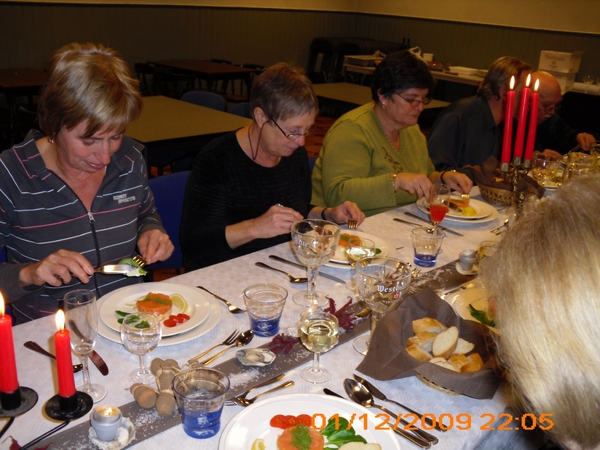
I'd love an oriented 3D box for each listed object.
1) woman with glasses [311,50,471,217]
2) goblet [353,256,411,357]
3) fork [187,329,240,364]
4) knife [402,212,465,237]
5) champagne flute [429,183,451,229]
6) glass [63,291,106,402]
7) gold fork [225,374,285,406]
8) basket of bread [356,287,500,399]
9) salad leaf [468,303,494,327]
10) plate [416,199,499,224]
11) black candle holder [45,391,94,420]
[{"bbox_3d":[0.266,0.036,2.100,0.570,1.200,0.640,-16,28,-39],"label":"woman with glasses"},{"bbox_3d":[0.156,0.164,1.238,0.106,0.172,0.106,4,20,0],"label":"goblet"},{"bbox_3d":[-0.165,0.235,1.214,0.021,0.016,0.154,15,24,29],"label":"fork"},{"bbox_3d":[0.410,-0.003,1.932,0.021,0.011,0.241,-13,26,-37],"label":"knife"},{"bbox_3d":[0.357,-0.014,1.625,0.058,0.174,0.058,-16,28,-39],"label":"champagne flute"},{"bbox_3d":[-0.352,0.201,1.033,0.054,0.184,0.054,4,20,0],"label":"glass"},{"bbox_3d":[-0.081,0.282,1.060,0.144,0.017,0.021,-14,27,-37],"label":"gold fork"},{"bbox_3d":[0.283,0.221,1.155,0.290,0.125,0.240,-16,28,-41],"label":"basket of bread"},{"bbox_3d":[0.391,0.194,1.340,0.040,0.018,0.075,-5,22,-23],"label":"salad leaf"},{"bbox_3d":[0.515,-0.039,2.061,0.270,0.026,0.270,3,20,-1],"label":"plate"},{"bbox_3d":[-0.362,0.281,0.979,0.075,0.034,0.075,-16,28,-39],"label":"black candle holder"}]

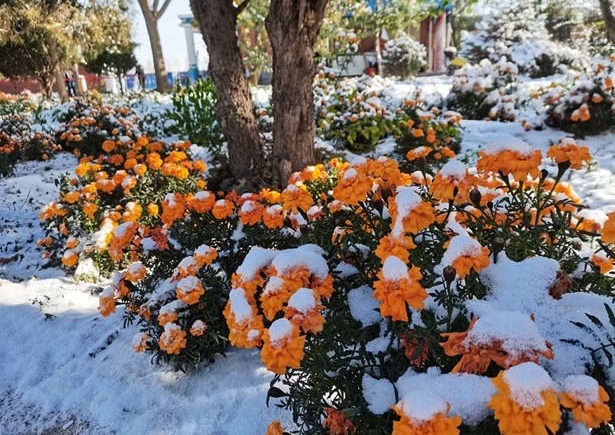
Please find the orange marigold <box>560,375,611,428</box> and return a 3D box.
[{"bbox_3d":[0.295,0.195,0.490,0.051,0.049,0.047,10,21,34],"label":"orange marigold"}]

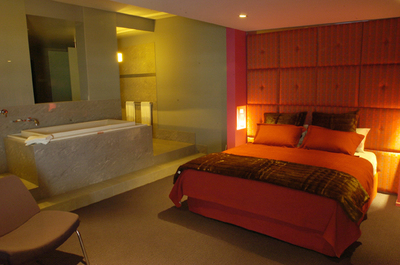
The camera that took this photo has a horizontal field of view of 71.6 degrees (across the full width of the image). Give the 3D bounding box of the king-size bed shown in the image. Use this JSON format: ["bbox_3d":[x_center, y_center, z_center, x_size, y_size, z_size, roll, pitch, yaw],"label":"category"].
[{"bbox_3d":[1.161,0.394,3.736,1.960,1.100,2.090,6,12,36],"label":"king-size bed"}]

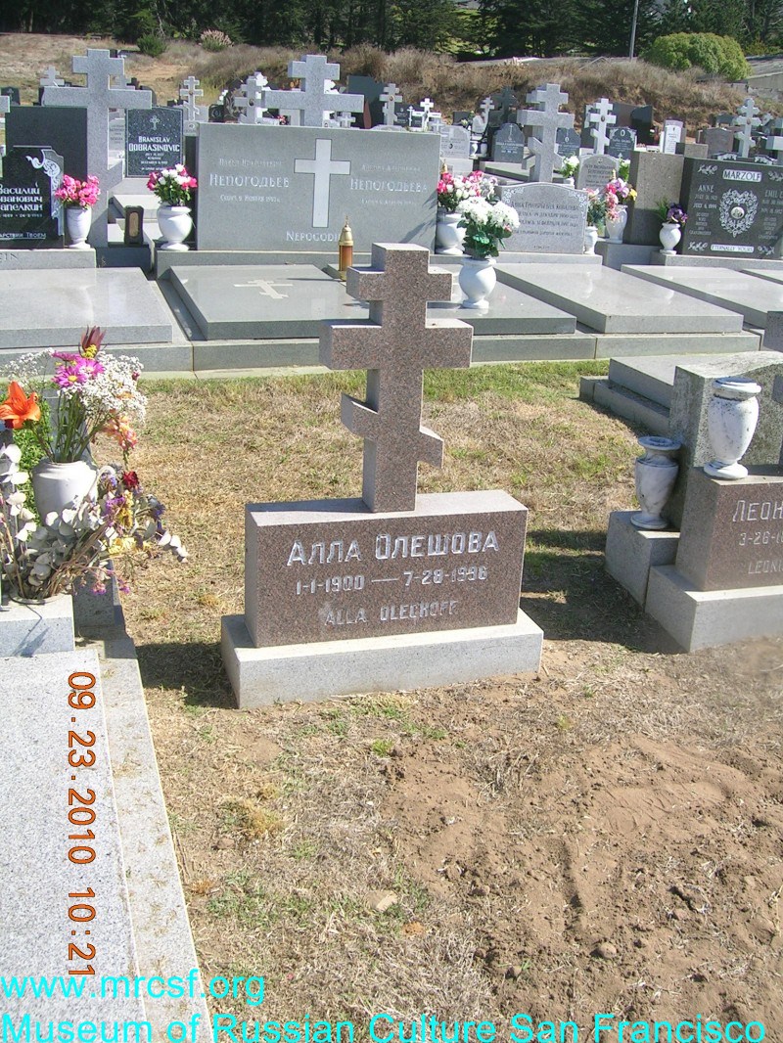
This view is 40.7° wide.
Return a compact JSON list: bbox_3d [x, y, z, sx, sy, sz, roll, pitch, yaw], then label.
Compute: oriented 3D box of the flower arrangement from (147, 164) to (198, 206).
[{"bbox_3d":[-1.578,-2.425,7.611,0.362,0.254,0.340,-4,23,-17],"label":"flower arrangement"}]

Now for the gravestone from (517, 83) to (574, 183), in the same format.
[{"bbox_3d":[1.974,-4.879,13.631,0.750,1.420,0.200,-7,21,-25],"label":"gravestone"}]

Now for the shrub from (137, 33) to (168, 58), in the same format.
[{"bbox_3d":[-11.745,-23.441,52.000,1.500,1.080,1.400,3,19,0],"label":"shrub"}]

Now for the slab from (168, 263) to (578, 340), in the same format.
[{"bbox_3d":[-0.217,-1.411,6.657,2.122,0.091,1.893,-4,23,-17],"label":"slab"}]

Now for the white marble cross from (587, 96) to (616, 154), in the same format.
[{"bbox_3d":[2.760,-5.221,13.961,0.379,0.694,0.130,-4,23,-17],"label":"white marble cross"}]

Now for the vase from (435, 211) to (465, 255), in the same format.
[{"bbox_3d":[0.453,-2.122,7.783,0.225,0.265,0.225,-4,23,-17],"label":"vase"}]

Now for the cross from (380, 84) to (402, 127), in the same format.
[{"bbox_3d":[-0.003,-6.721,17.025,0.355,0.625,0.120,-4,23,-17],"label":"cross"}]

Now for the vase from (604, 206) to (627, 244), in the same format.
[{"bbox_3d":[2.093,-2.761,9.817,0.200,0.345,0.200,-4,23,-17],"label":"vase"}]

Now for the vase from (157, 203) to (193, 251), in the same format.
[{"bbox_3d":[-1.496,-2.026,7.277,0.241,0.272,0.241,-4,23,-17],"label":"vase"}]

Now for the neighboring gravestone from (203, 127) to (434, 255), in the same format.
[{"bbox_3d":[-0.532,-2.451,7.825,1.810,0.868,0.150,-4,23,-17],"label":"neighboring gravestone"}]

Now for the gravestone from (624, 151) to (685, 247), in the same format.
[{"bbox_3d":[2.150,-2.651,8.680,0.402,0.721,0.172,-4,23,-17],"label":"gravestone"}]

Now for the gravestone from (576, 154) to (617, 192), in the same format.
[{"bbox_3d":[2.764,-4.695,14.273,0.629,0.507,0.160,-4,23,-17],"label":"gravestone"}]

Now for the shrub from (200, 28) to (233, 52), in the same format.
[{"bbox_3d":[-9.603,-26.442,58.000,1.774,1.271,1.738,-4,23,-17],"label":"shrub"}]

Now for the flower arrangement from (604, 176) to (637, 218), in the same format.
[{"bbox_3d":[1.851,-2.625,8.548,0.249,0.316,0.209,-4,23,-17],"label":"flower arrangement"}]

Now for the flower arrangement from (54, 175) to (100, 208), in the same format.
[{"bbox_3d":[-2.337,-2.453,7.848,0.340,0.250,0.290,-4,23,-17],"label":"flower arrangement"}]

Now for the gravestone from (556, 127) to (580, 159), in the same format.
[{"bbox_3d":[3.265,-7.041,19.722,0.531,0.591,0.150,-4,23,-17],"label":"gravestone"}]

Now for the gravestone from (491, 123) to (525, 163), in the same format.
[{"bbox_3d":[2.076,-6.615,18.500,0.560,0.640,0.130,-5,20,-21],"label":"gravestone"}]

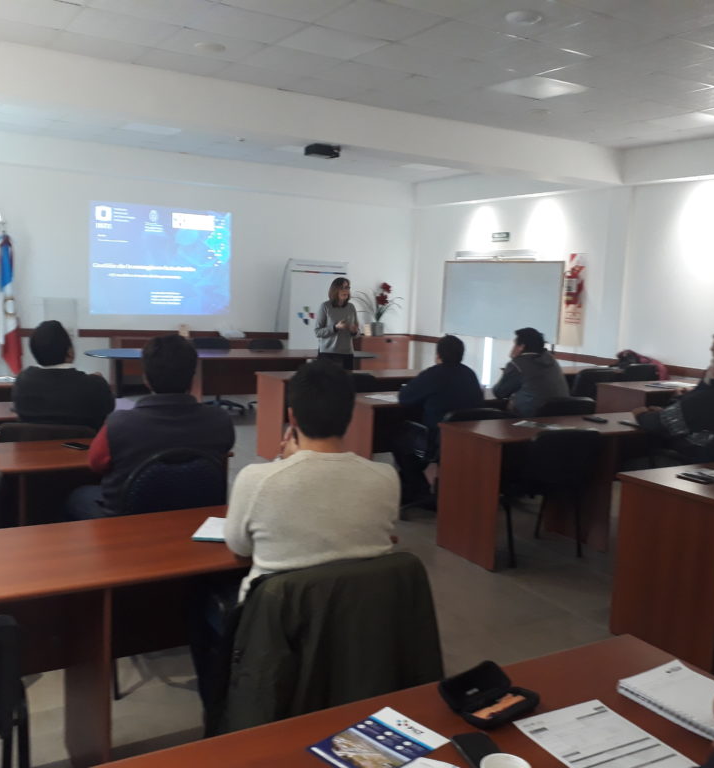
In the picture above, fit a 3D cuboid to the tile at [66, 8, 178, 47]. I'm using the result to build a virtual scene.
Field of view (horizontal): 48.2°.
[{"bbox_3d":[-1.524,-2.312,5.187,0.602,0.020,0.596,-2,9,-31],"label":"tile"}]

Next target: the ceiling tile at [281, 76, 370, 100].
[{"bbox_3d":[-0.230,-2.462,6.691,0.610,0.020,0.580,-2,9,-30],"label":"ceiling tile"}]

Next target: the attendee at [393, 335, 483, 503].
[{"bbox_3d":[0.571,0.285,5.668,0.570,1.270,0.780,-2,9,-31],"label":"attendee"}]

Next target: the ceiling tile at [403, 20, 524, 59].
[{"bbox_3d":[0.667,-2.212,5.126,0.610,0.020,0.610,-2,9,-31],"label":"ceiling tile"}]

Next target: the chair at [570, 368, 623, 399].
[{"bbox_3d":[2.362,0.234,8.460,0.530,0.820,0.550,-2,9,-31],"label":"chair"}]

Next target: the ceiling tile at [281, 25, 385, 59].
[{"bbox_3d":[-0.170,-2.274,5.326,0.610,0.020,0.610,-2,9,-31],"label":"ceiling tile"}]

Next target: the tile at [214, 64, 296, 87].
[{"bbox_3d":[-0.775,-2.423,6.287,0.607,0.025,0.504,-2,8,-31],"label":"tile"}]

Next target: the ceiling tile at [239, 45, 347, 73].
[{"bbox_3d":[-0.486,-2.354,5.842,0.610,0.020,0.610,-2,9,-31],"label":"ceiling tile"}]

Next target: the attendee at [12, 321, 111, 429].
[{"bbox_3d":[-1.608,0.301,4.248,0.540,1.300,0.700,-1,8,-26],"label":"attendee"}]

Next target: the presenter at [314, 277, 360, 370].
[{"bbox_3d":[-0.225,-0.270,7.999,0.500,1.590,0.360,-1,8,-28],"label":"presenter"}]

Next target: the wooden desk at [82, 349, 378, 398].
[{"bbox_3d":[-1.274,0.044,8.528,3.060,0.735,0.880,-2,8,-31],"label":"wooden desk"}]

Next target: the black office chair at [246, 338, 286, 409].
[{"bbox_3d":[-1.129,-0.146,10.084,0.580,0.860,0.600,-2,9,-31],"label":"black office chair"}]

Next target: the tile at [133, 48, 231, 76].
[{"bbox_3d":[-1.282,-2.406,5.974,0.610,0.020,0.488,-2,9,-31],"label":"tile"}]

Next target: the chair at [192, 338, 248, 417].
[{"bbox_3d":[-1.553,-0.101,9.185,0.600,0.830,0.620,-2,8,-31],"label":"chair"}]

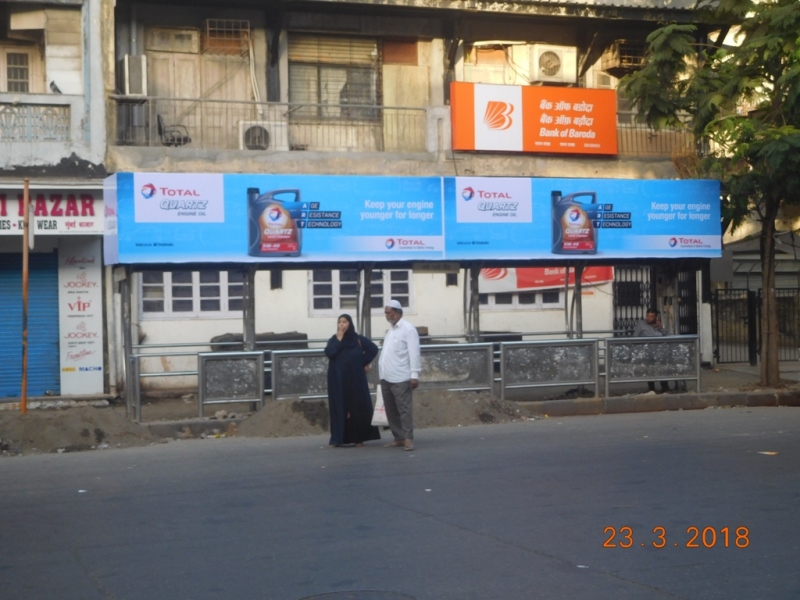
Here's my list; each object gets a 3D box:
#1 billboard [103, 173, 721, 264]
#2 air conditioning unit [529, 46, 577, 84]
[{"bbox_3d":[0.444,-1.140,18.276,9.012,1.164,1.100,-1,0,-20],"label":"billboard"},{"bbox_3d":[2.640,-4.064,22.084,0.813,0.647,0.300,-1,0,-20],"label":"air conditioning unit"}]

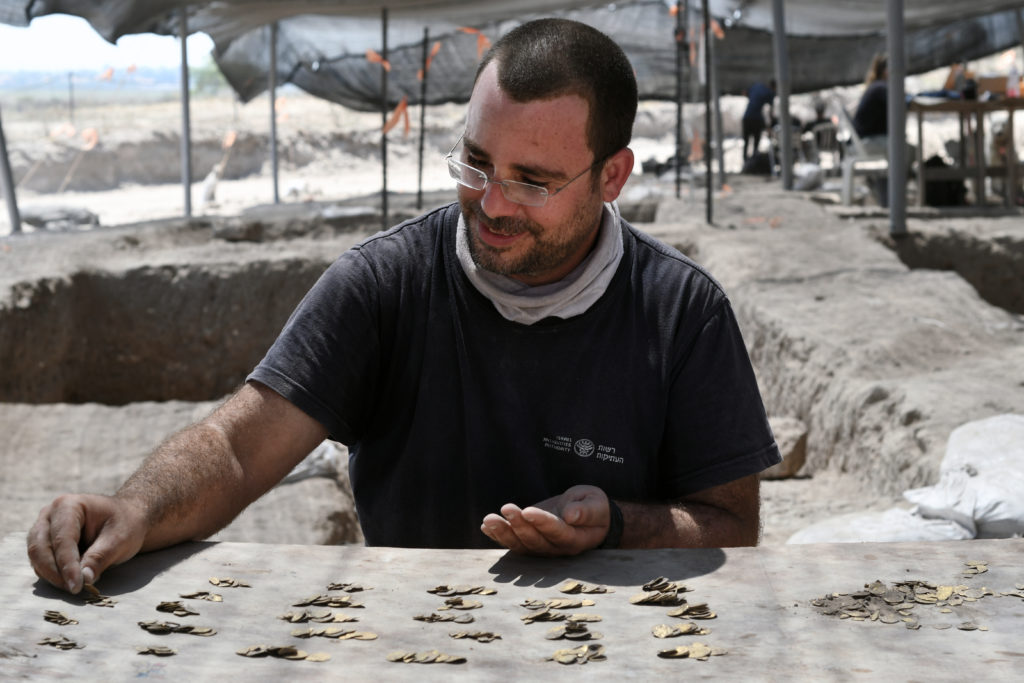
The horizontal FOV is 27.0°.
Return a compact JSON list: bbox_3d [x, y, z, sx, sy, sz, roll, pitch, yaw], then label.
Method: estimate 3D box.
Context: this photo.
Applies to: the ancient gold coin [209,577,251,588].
[{"bbox_3d":[-0.255,0.217,1.925,0.037,0.008,0.020,0,7,0],"label":"ancient gold coin"}]

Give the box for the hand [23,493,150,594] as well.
[{"bbox_3d":[-0.387,0.183,1.950,0.092,0.088,0.130,6,9,40],"label":"hand"}]

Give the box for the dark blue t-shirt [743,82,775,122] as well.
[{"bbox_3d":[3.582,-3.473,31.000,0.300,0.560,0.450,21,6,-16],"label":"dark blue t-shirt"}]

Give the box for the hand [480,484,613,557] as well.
[{"bbox_3d":[0.032,0.172,2.050,0.135,0.068,0.095,-4,8,-30],"label":"hand"}]

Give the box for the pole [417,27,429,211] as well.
[{"bbox_3d":[-0.613,-1.526,14.600,0.035,1.260,0.035,2,7,0],"label":"pole"}]

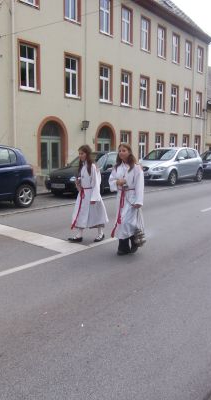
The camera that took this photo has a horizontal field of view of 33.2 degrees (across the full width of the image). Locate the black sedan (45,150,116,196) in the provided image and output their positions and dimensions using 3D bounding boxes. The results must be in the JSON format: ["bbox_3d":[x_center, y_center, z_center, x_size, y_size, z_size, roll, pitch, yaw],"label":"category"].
[{"bbox_3d":[-0.169,-0.965,11.908,1.680,1.420,3.980,7,11,39],"label":"black sedan"}]

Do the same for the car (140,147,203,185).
[{"bbox_3d":[2.964,-1.602,16.173,1.770,1.570,4.280,7,11,39],"label":"car"}]

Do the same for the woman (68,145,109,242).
[{"bbox_3d":[-0.264,-0.103,5.612,0.500,1.520,0.470,-7,11,-42],"label":"woman"}]

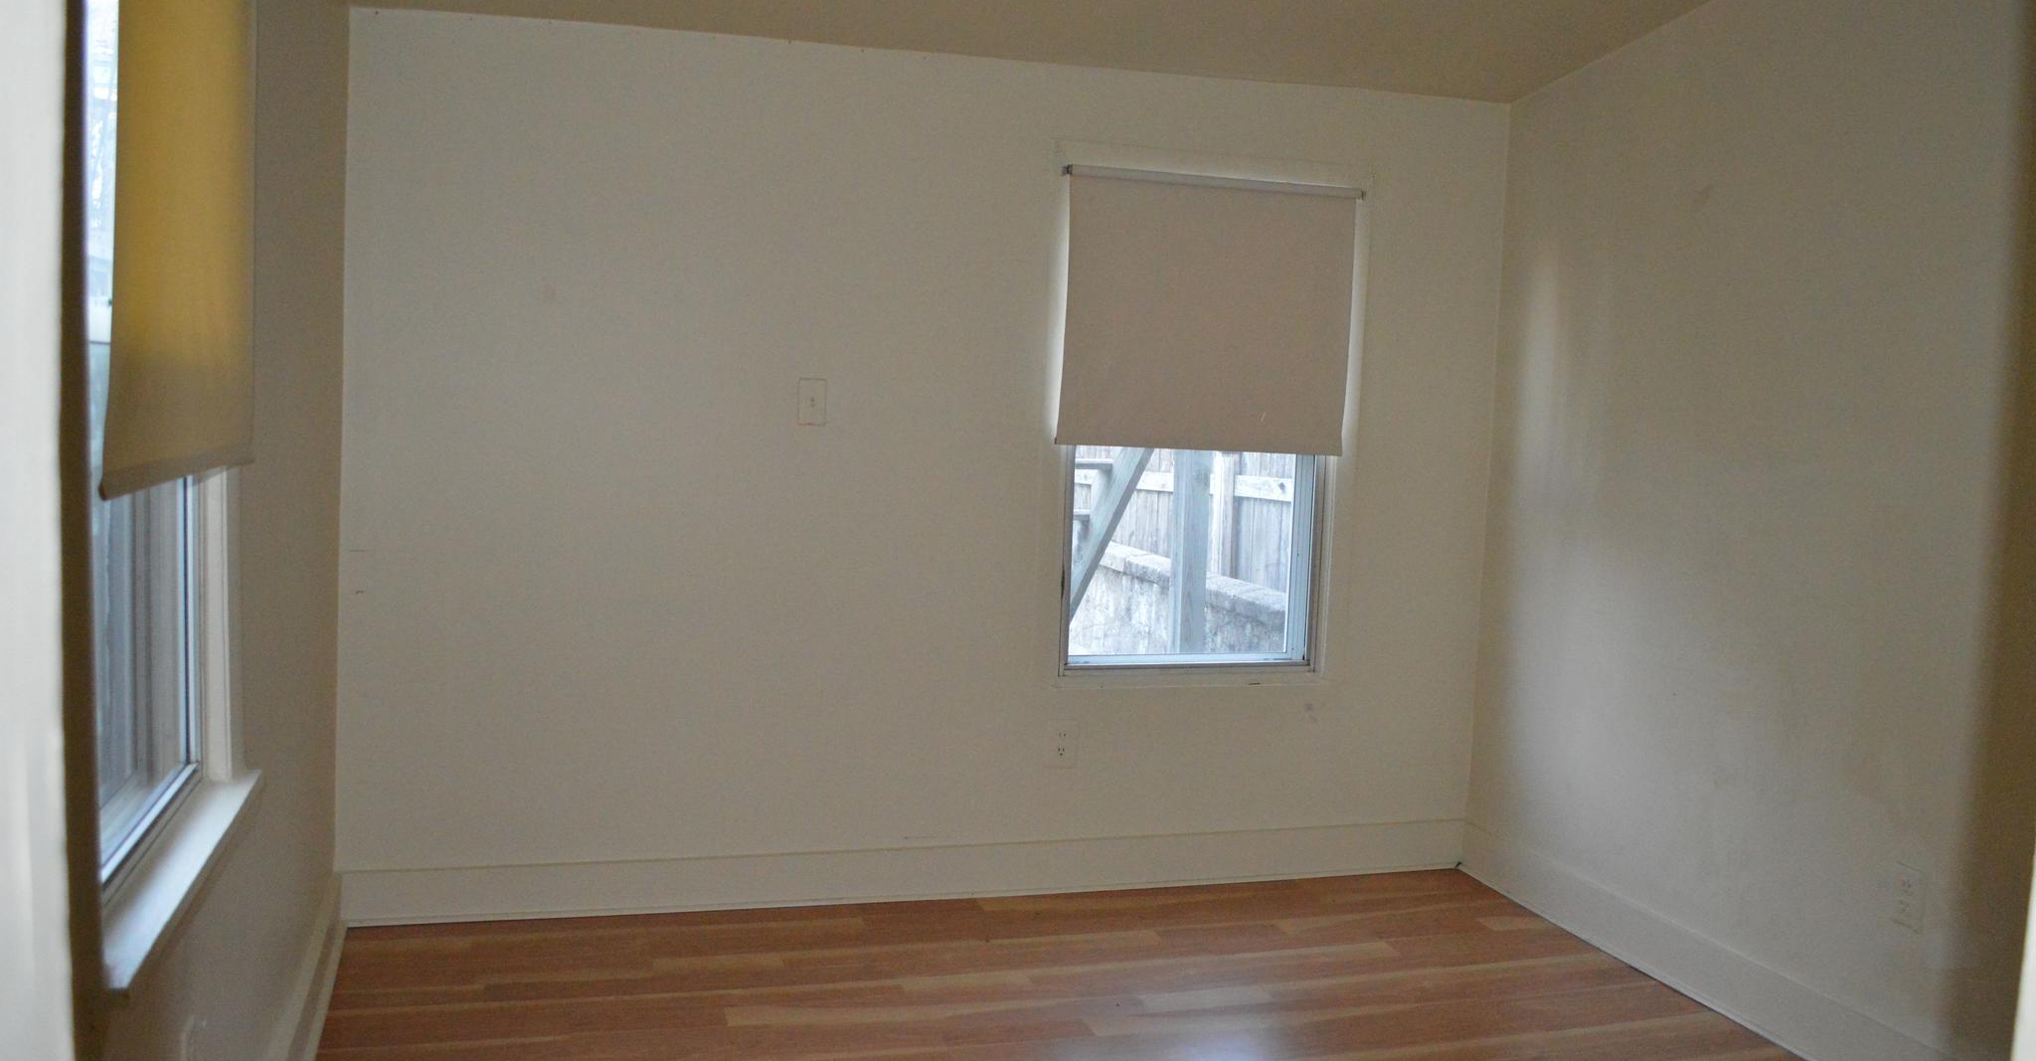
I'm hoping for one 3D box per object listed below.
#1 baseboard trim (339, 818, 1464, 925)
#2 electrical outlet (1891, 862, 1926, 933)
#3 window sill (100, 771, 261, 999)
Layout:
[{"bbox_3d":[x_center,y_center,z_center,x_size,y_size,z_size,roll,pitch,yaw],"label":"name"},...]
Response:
[{"bbox_3d":[-0.142,0.894,4.011,3.020,0.140,0.024,1,5,-17],"label":"baseboard trim"},{"bbox_3d":[1.747,0.724,3.003,0.012,0.117,0.072,1,5,-17],"label":"electrical outlet"},{"bbox_3d":[-1.043,0.416,1.875,0.090,0.025,0.850,1,6,-18],"label":"window sill"}]

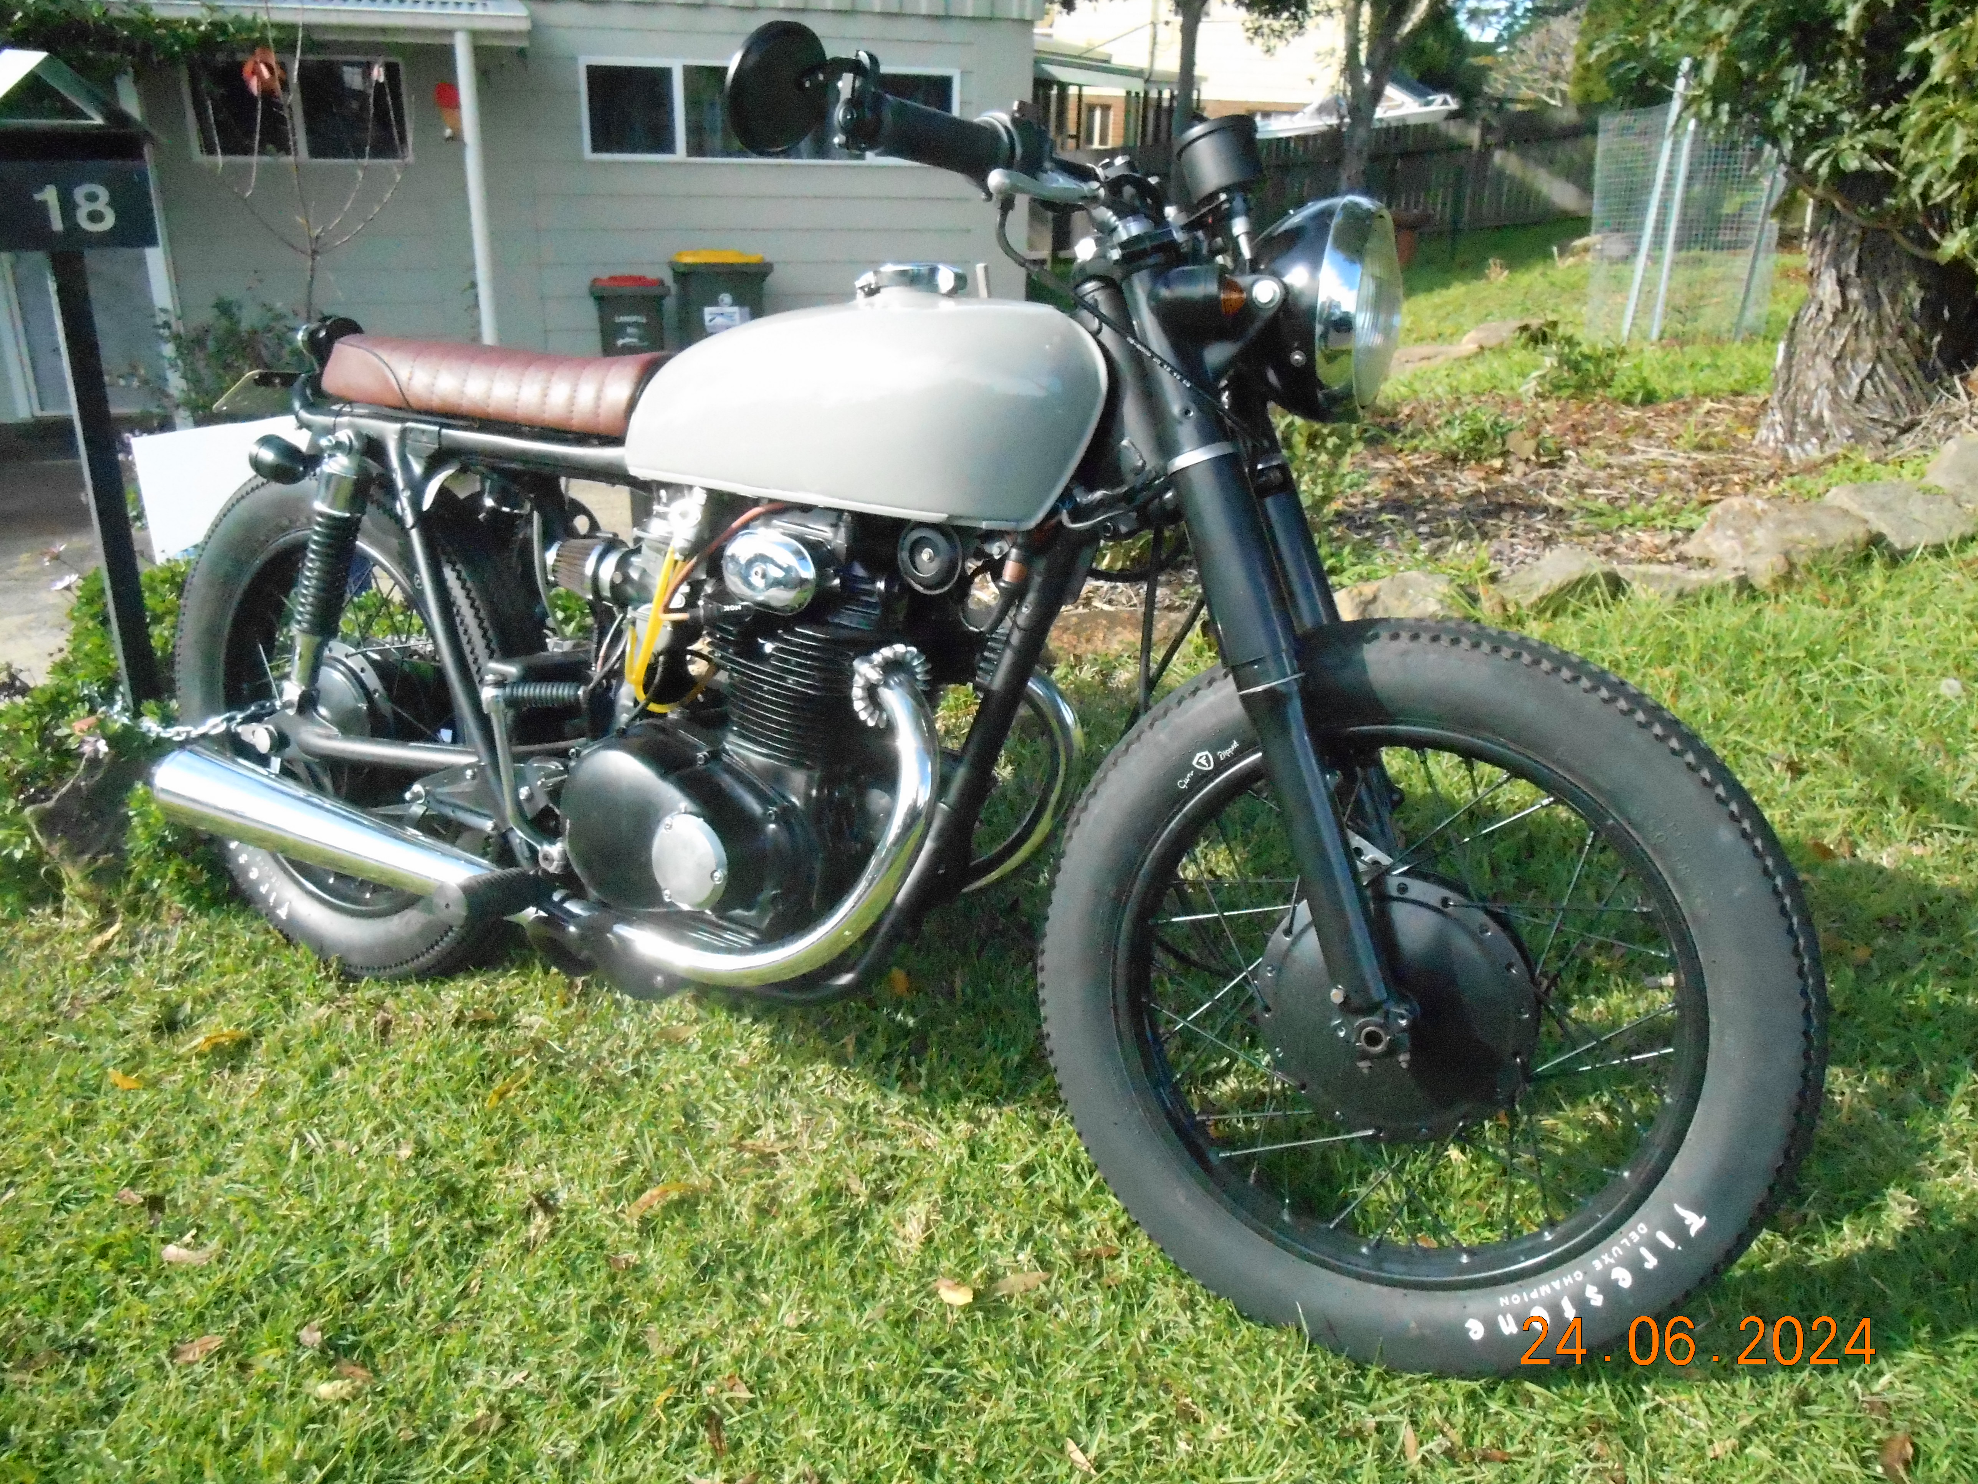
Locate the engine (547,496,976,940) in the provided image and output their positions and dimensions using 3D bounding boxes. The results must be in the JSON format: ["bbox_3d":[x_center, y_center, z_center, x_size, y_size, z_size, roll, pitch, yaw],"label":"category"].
[{"bbox_3d":[-0.217,-0.030,1.546,0.420,0.475,0.345,12,15,28],"label":"engine"}]

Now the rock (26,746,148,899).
[{"bbox_3d":[-1.394,0.128,2.300,0.200,0.200,0.180,-12,26,-31],"label":"rock"}]

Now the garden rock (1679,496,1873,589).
[{"bbox_3d":[1.958,-0.504,3.710,0.440,0.190,0.300,-5,23,-16],"label":"garden rock"}]

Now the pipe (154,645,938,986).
[{"bbox_3d":[-0.525,0.018,1.549,1.070,0.370,0.160,12,15,28],"label":"pipe"}]

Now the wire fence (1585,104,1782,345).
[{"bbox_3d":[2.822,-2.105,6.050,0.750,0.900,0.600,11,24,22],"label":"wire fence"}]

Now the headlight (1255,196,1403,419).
[{"bbox_3d":[0.268,-0.358,1.219,0.145,0.182,0.182,13,16,23],"label":"headlight"}]

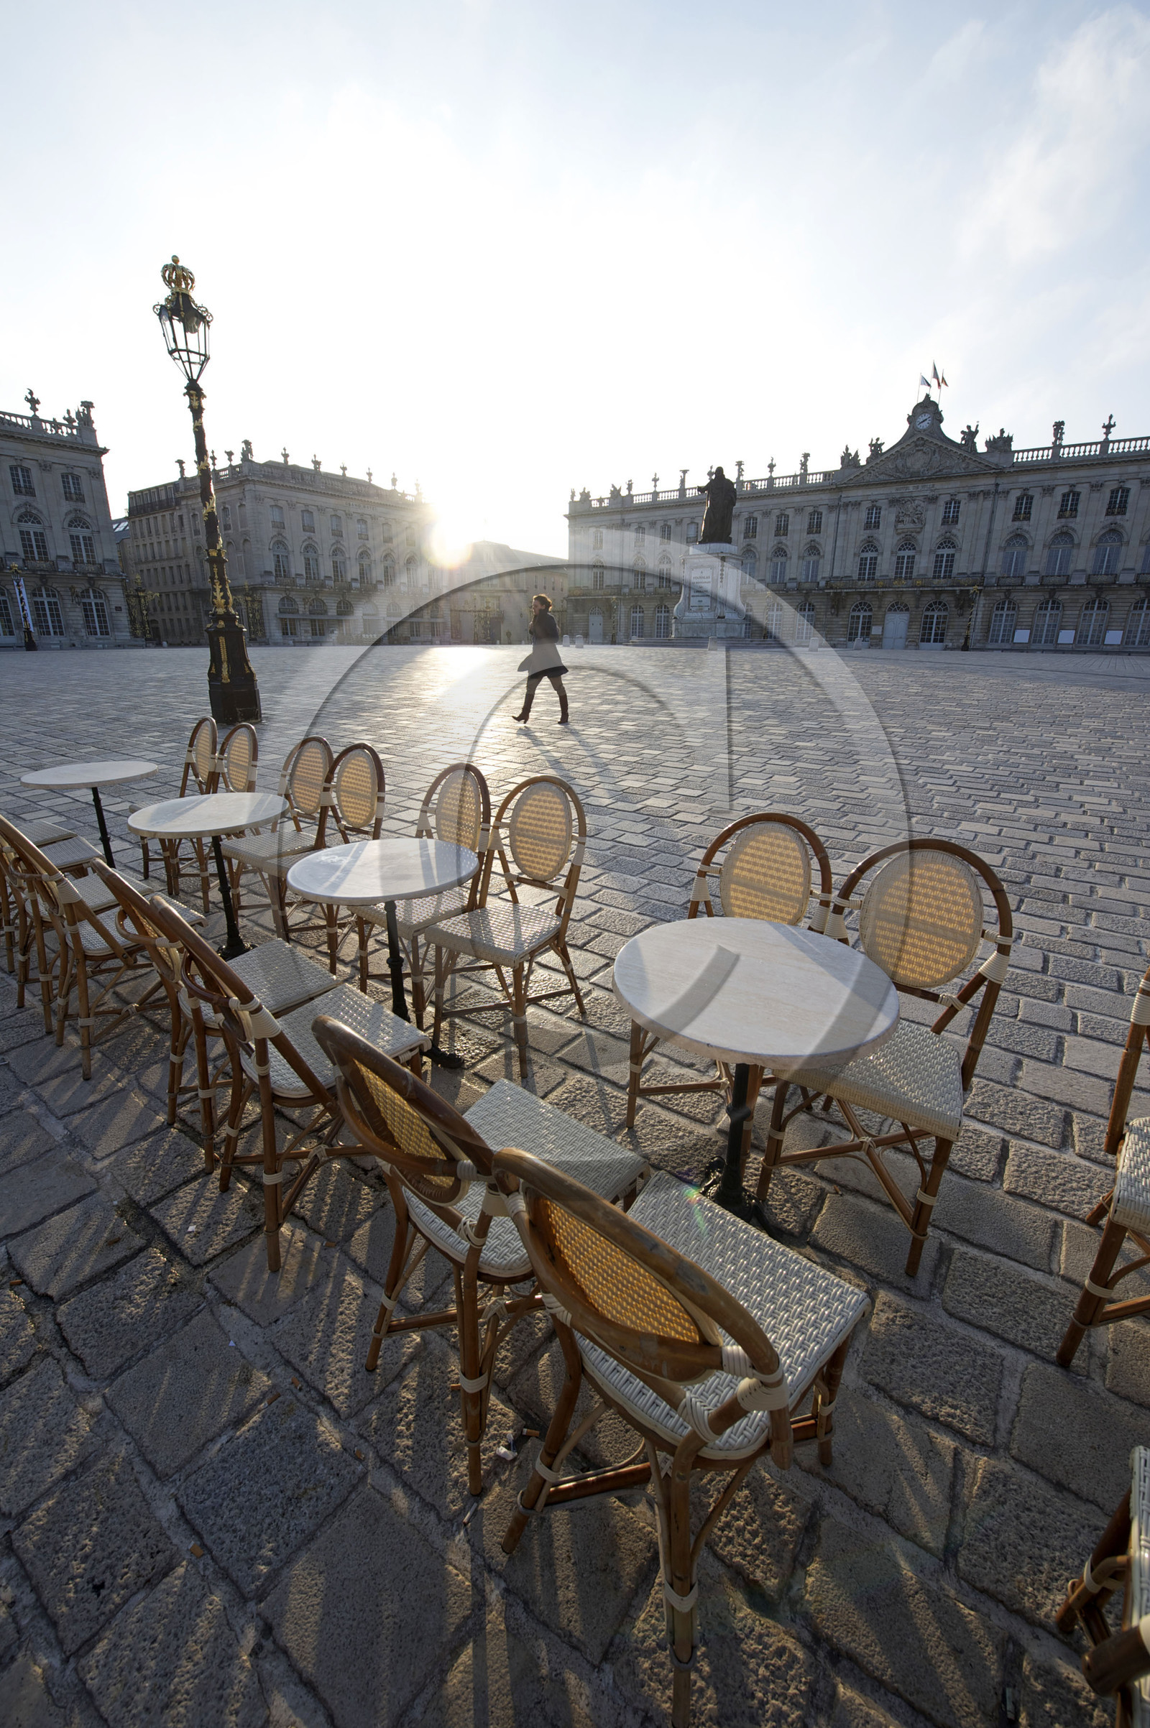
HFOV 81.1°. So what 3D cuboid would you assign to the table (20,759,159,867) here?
[{"bbox_3d":[-2.882,-0.202,4.108,0.680,0.720,0.680,16,25,37],"label":"table"}]

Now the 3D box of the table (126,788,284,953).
[{"bbox_3d":[-1.612,0.095,3.111,0.635,0.725,0.635,15,25,37],"label":"table"}]

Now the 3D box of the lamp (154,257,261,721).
[{"bbox_3d":[-5.787,-5.587,10.608,0.740,6.479,0.740,14,23,34],"label":"lamp"}]

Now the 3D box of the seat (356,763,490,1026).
[{"bbox_3d":[-0.562,0.101,2.580,0.412,0.897,0.498,15,24,36],"label":"seat"}]

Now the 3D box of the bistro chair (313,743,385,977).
[{"bbox_3d":[-1.138,-0.068,3.223,0.445,0.940,0.530,12,23,31],"label":"bistro chair"}]

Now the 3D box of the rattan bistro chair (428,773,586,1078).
[{"bbox_3d":[-0.211,0.179,2.359,0.412,0.897,0.498,11,22,29],"label":"rattan bistro chair"}]

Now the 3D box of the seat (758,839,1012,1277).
[{"bbox_3d":[0.815,0.447,1.756,0.445,0.940,0.530,15,25,36],"label":"seat"}]

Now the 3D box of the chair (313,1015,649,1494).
[{"bbox_3d":[-0.174,0.618,1.312,0.445,0.940,0.530,16,26,38],"label":"chair"}]

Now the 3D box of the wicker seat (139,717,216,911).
[{"bbox_3d":[-2.431,-0.371,4.178,0.460,0.970,0.530,16,25,37],"label":"wicker seat"}]

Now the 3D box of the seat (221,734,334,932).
[{"bbox_3d":[-1.391,-0.139,3.259,0.412,0.897,0.498,12,23,31],"label":"seat"}]

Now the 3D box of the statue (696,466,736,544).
[{"bbox_3d":[8.475,-21.583,40.355,1.750,4.204,1.400,14,23,34],"label":"statue"}]

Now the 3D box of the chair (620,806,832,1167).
[{"bbox_3d":[0.463,0.364,1.992,0.445,0.940,0.530,17,26,39],"label":"chair"}]

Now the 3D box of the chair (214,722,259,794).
[{"bbox_3d":[-2.086,-0.283,3.933,0.460,0.970,0.530,16,25,37],"label":"chair"}]

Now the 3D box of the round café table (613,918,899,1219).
[{"bbox_3d":[0.391,0.563,1.606,0.605,0.675,0.605,0,19,0],"label":"round café table"}]

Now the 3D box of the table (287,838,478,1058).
[{"bbox_3d":[-0.613,0.316,2.306,0.605,0.675,0.605,0,19,0],"label":"table"}]

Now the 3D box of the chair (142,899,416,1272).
[{"bbox_3d":[-0.671,0.434,1.642,0.412,0.897,0.498,18,26,41],"label":"chair"}]

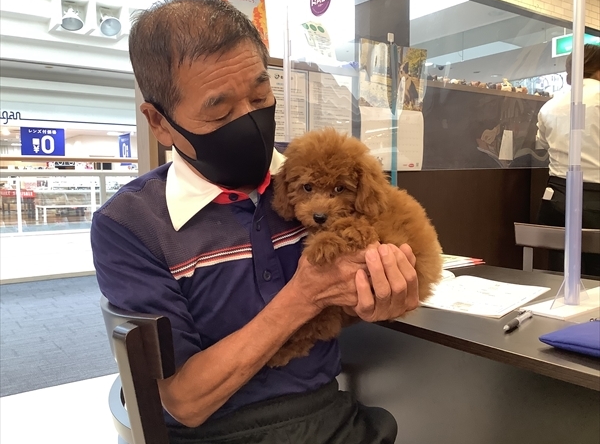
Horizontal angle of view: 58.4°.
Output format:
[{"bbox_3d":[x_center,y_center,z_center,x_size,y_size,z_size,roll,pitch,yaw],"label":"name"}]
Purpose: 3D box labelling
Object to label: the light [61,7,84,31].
[{"bbox_3d":[-3.112,-2.770,7.350,0.300,0.290,0.280,-3,5,-27],"label":"light"}]

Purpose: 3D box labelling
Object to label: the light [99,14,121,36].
[{"bbox_3d":[-2.730,-2.830,7.700,0.290,0.280,0.280,-3,5,-27],"label":"light"}]

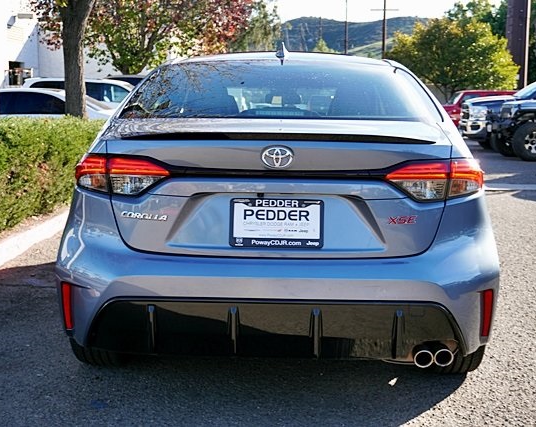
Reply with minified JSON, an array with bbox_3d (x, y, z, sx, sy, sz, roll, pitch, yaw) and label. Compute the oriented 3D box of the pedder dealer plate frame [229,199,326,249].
[{"bbox_3d":[0.029,0.033,2.655,0.312,0.164,0.022,1,7,2],"label":"pedder dealer plate frame"}]

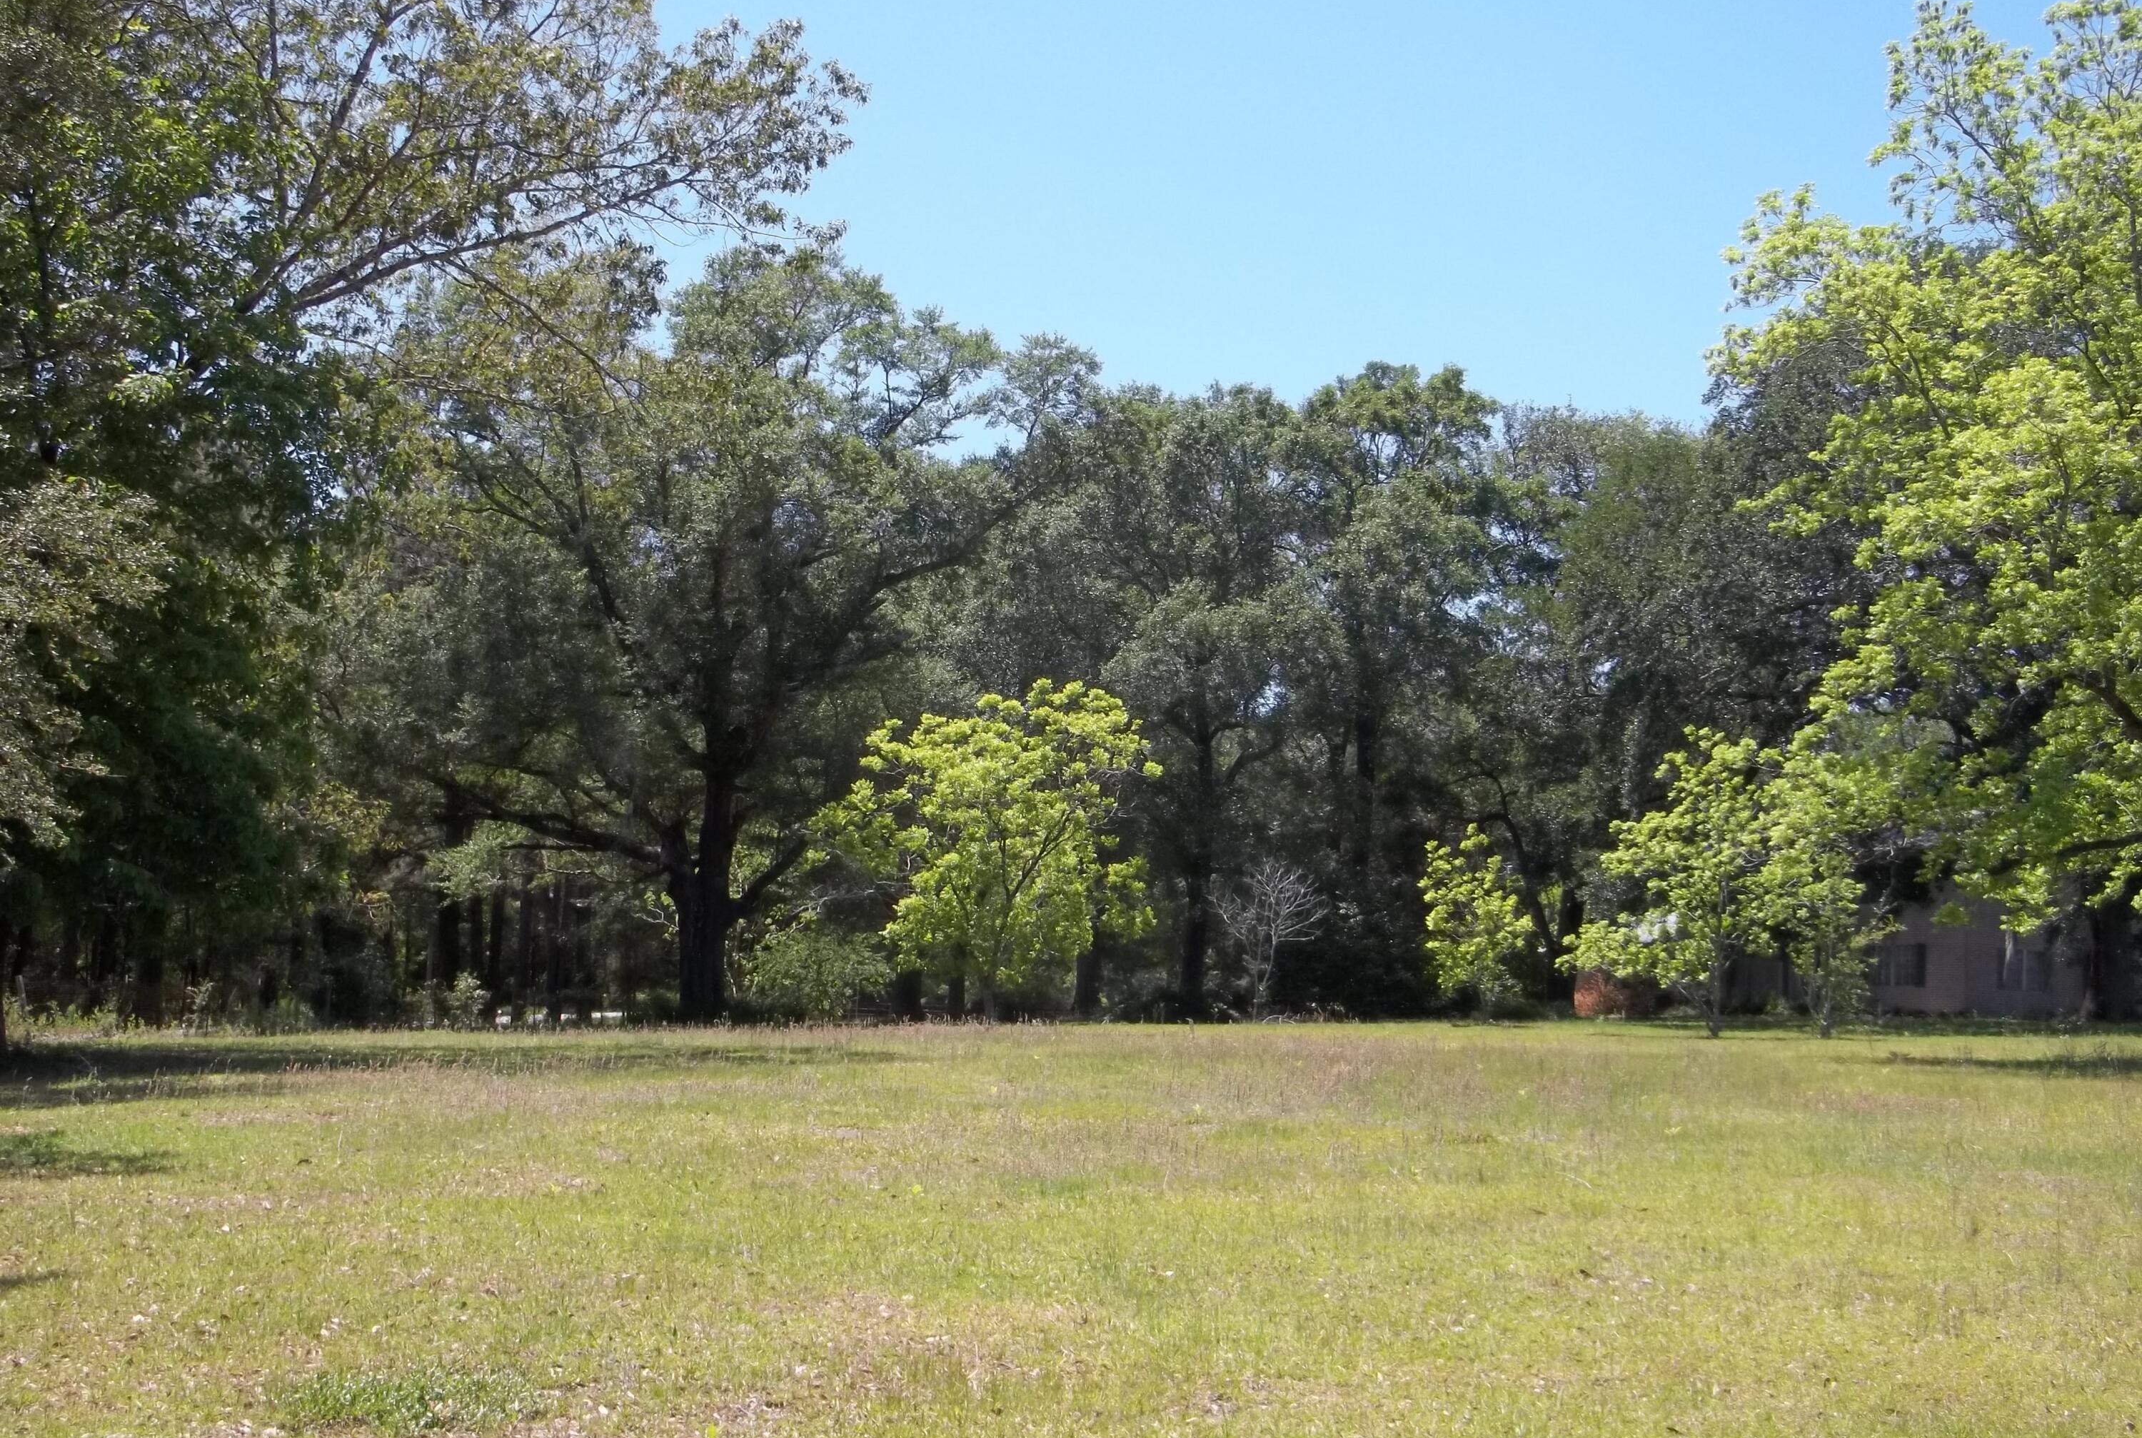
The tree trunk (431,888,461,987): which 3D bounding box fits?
[{"bbox_3d":[-17.567,6.303,80.000,0.720,3.072,0.700,0,-5,0],"label":"tree trunk"}]

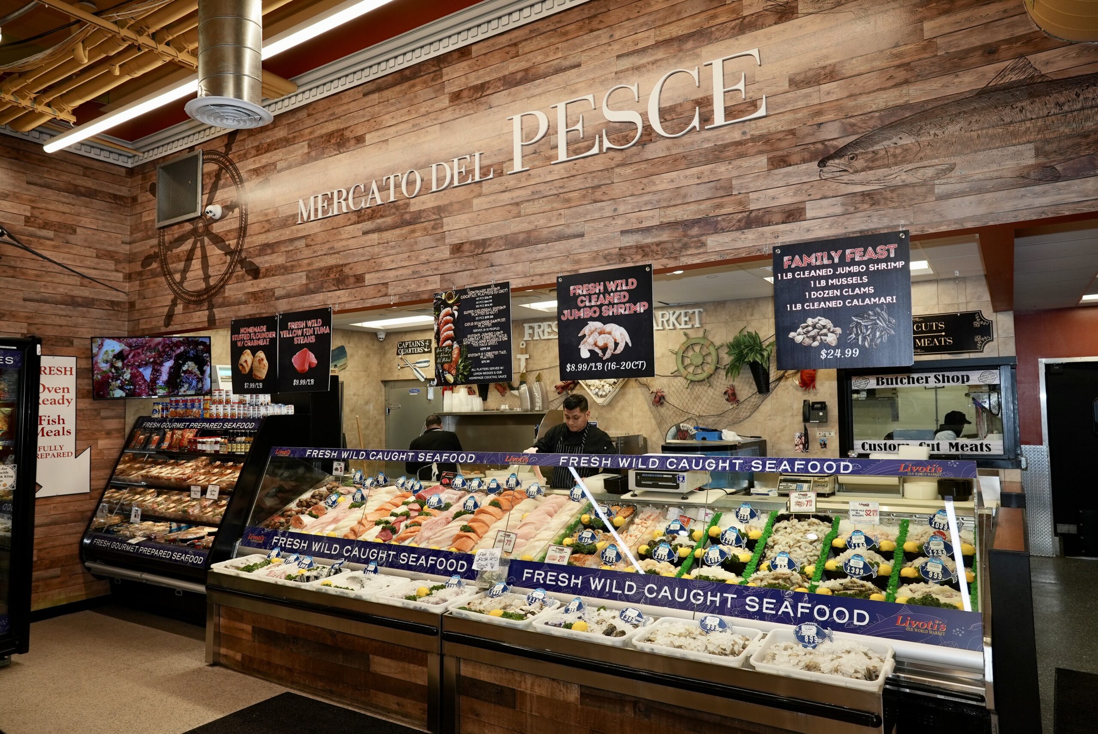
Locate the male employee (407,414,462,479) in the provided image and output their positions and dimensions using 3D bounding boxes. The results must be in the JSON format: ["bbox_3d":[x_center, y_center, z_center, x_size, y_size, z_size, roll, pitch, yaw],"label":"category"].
[{"bbox_3d":[-1.093,1.314,7.197,0.540,1.670,0.460,-1,-4,8],"label":"male employee"}]

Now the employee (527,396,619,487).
[{"bbox_3d":[0.154,1.080,4.931,0.620,1.775,0.460,-3,-5,28],"label":"employee"}]

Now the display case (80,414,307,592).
[{"bbox_3d":[-3.039,1.268,6.237,1.960,1.680,0.880,-3,-5,33],"label":"display case"}]

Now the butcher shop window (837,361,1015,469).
[{"bbox_3d":[3.005,0.369,5.870,1.280,0.824,0.140,-3,-5,33],"label":"butcher shop window"}]

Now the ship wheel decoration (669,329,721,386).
[{"bbox_3d":[1.385,-0.087,6.971,0.550,0.550,0.060,-3,-5,33],"label":"ship wheel decoration"}]

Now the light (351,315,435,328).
[{"bbox_3d":[-1.658,-0.529,8.316,1.220,0.080,0.600,-3,-5,33],"label":"light"}]

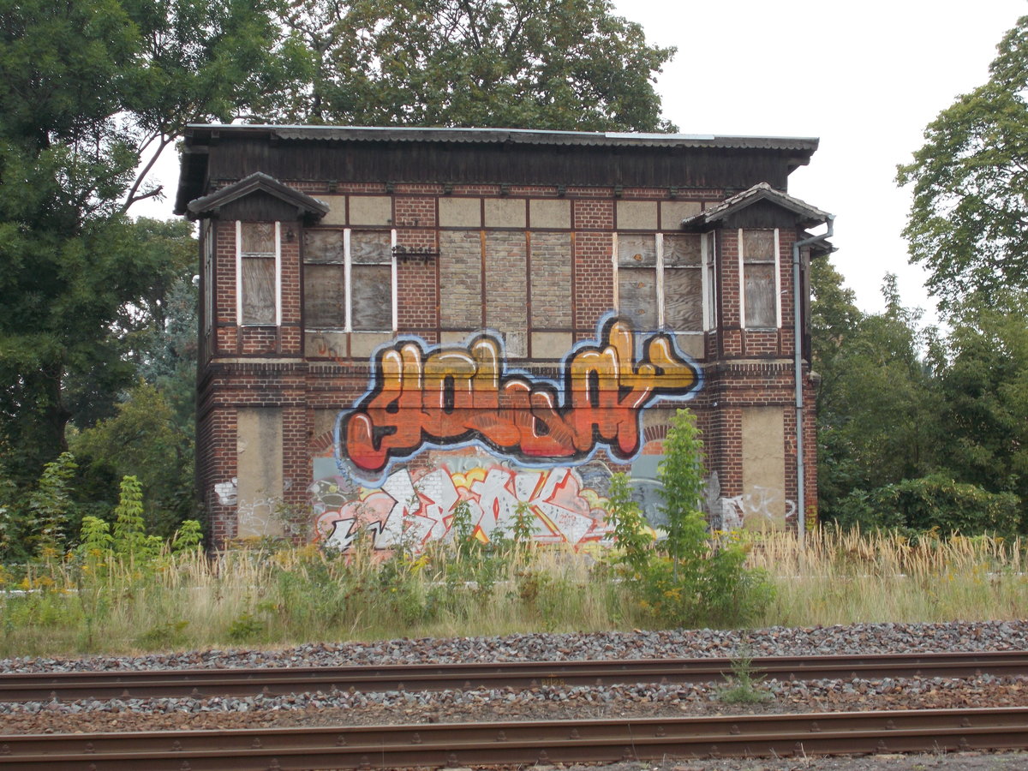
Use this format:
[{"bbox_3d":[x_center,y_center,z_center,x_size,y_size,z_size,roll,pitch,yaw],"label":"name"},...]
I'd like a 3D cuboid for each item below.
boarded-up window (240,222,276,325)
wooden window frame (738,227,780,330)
[{"bbox_3d":[-4.412,-1.929,38.961,0.611,1.784,0.080,0,-4,-11],"label":"boarded-up window"},{"bbox_3d":[4.402,-1.922,40.583,0.799,1.841,0.120,0,-4,-11],"label":"wooden window frame"}]

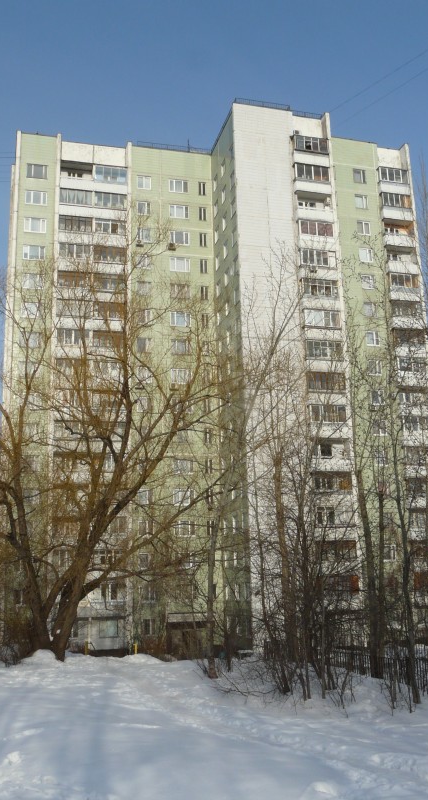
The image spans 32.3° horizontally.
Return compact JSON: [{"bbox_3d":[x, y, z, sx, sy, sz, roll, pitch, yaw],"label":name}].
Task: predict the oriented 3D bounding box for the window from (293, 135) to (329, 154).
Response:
[{"bbox_3d":[8.979,-23.316,67.731,3.320,1.480,0.200,1,-13,-12],"label":"window"}]

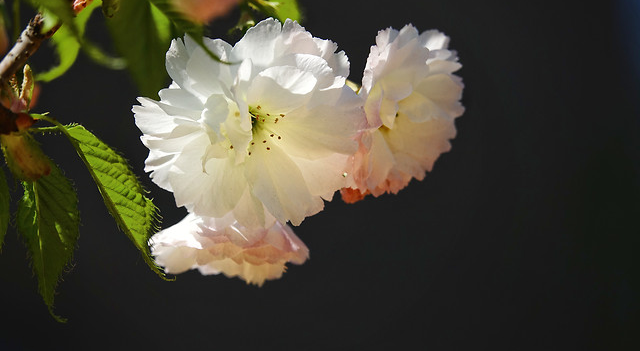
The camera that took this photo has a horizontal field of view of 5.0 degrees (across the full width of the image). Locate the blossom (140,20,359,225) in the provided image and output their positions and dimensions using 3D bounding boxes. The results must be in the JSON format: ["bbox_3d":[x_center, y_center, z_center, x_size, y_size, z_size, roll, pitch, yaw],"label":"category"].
[{"bbox_3d":[-0.014,-0.010,1.450,0.045,0.041,0.027,0,0,-9],"label":"blossom"}]

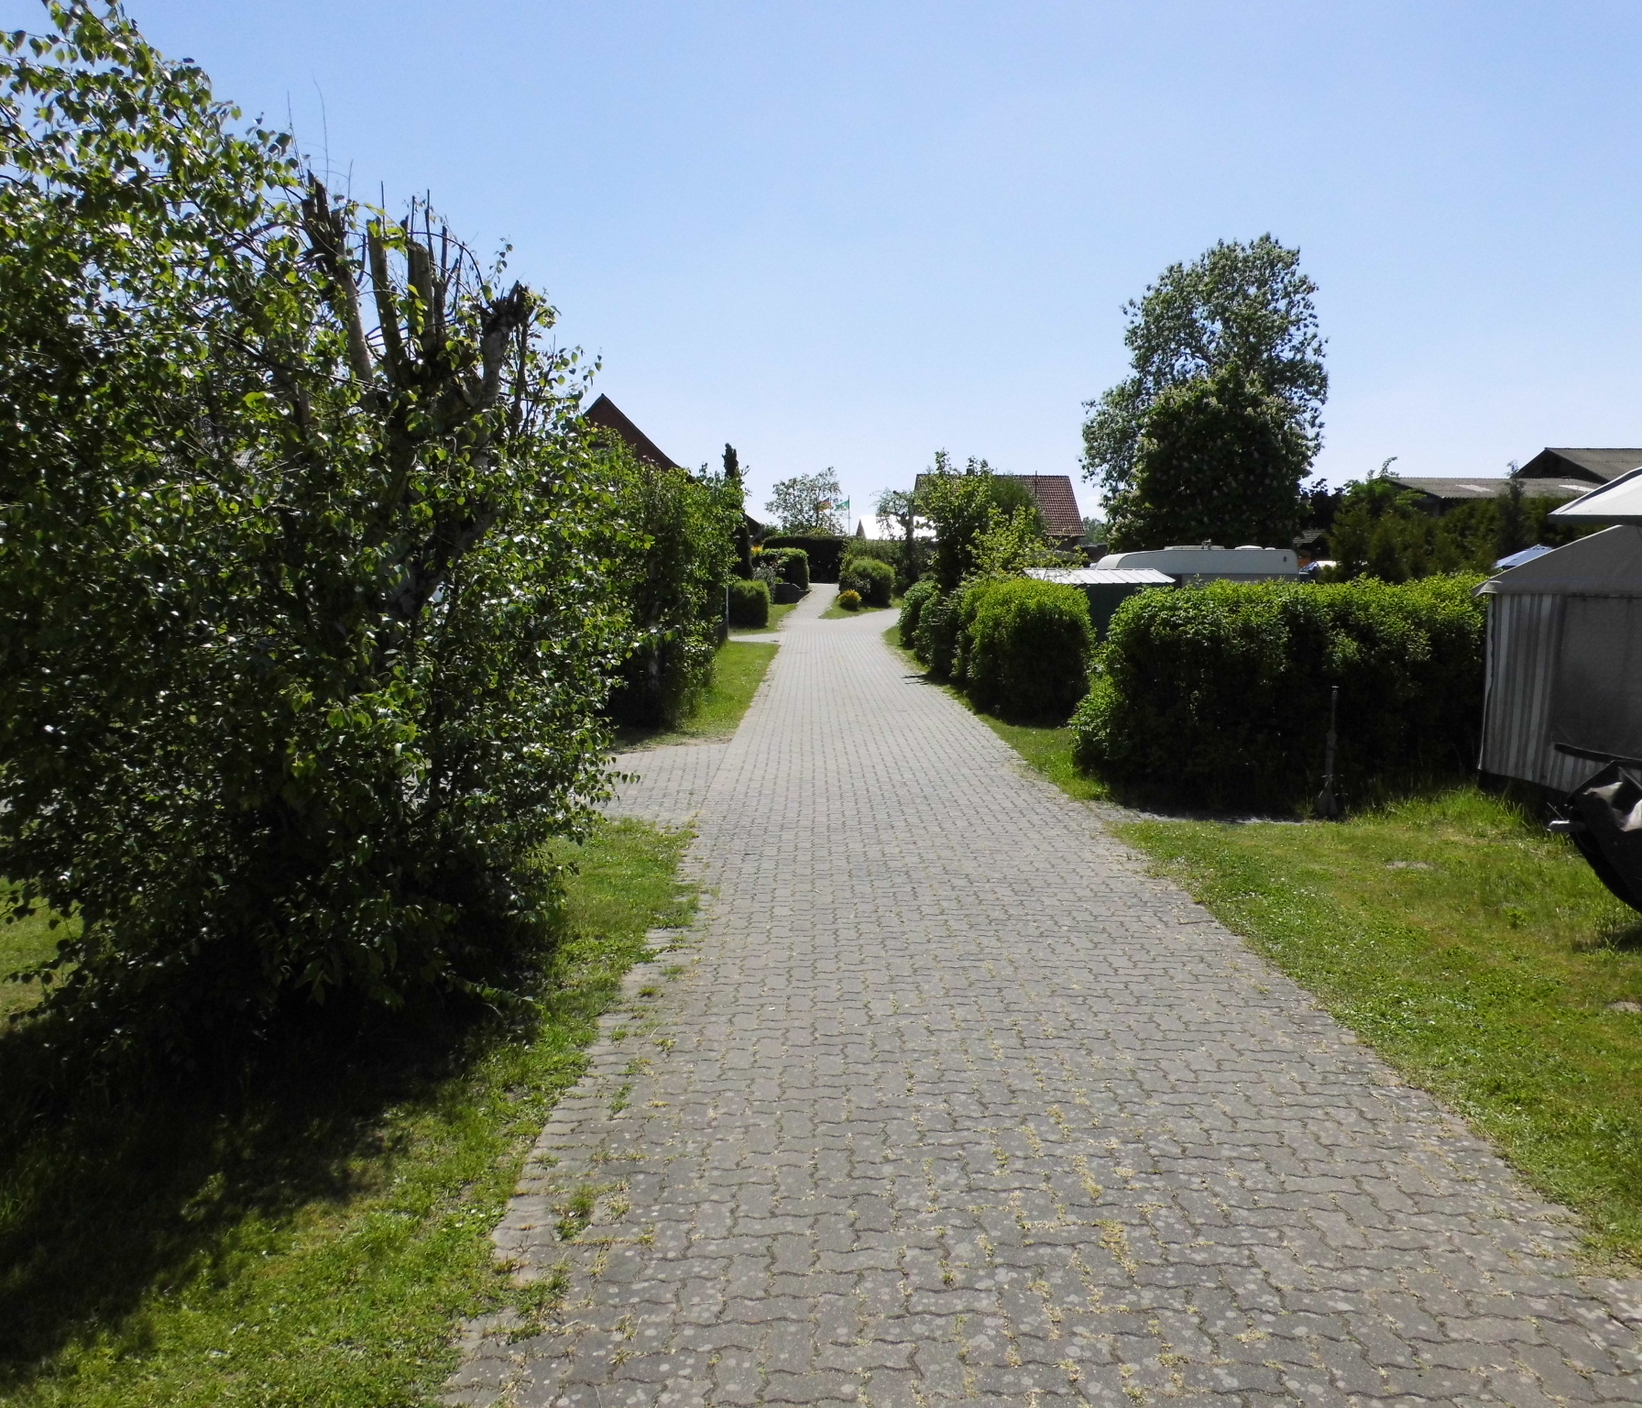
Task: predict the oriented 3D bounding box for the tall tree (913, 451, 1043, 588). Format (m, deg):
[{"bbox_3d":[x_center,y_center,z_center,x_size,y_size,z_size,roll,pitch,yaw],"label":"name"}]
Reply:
[{"bbox_3d":[4.216,-4.091,36.251,3.500,5.200,3.200,1,6,7],"label":"tall tree"}]

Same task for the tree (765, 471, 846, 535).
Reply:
[{"bbox_3d":[-1.004,-11.402,88.366,5.000,7.600,5.000,0,6,-1],"label":"tree"}]

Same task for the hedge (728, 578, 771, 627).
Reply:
[{"bbox_3d":[-2.333,-3.227,43.577,1.420,1.600,1.400,0,6,-3],"label":"hedge"}]

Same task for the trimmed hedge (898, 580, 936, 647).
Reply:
[{"bbox_3d":[2.487,-2.185,33.080,1.200,1.670,1.300,0,6,4],"label":"trimmed hedge"}]

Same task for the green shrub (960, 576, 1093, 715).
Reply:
[{"bbox_3d":[2.673,-0.758,17.583,1.700,1.730,1.750,1,6,9],"label":"green shrub"}]

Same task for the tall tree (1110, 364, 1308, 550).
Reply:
[{"bbox_3d":[17.028,-9.500,59.511,8.700,10.600,8.200,2,6,16],"label":"tall tree"}]

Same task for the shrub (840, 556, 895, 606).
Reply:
[{"bbox_3d":[1.809,-4.792,53.094,2.120,1.950,2.000,0,6,2],"label":"shrub"}]

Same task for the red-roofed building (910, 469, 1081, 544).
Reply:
[{"bbox_3d":[12.821,-13.121,98.357,12.800,7.400,9.000,0,6,0],"label":"red-roofed building"}]

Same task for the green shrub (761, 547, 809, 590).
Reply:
[{"bbox_3d":[-1.520,-5.466,55.084,2.000,1.750,1.800,0,6,-2],"label":"green shrub"}]

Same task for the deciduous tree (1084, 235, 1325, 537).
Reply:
[{"bbox_3d":[20.638,-15.031,72.954,12.800,19.800,11.500,2,6,15],"label":"deciduous tree"}]

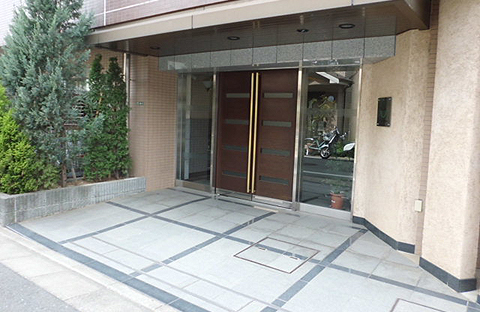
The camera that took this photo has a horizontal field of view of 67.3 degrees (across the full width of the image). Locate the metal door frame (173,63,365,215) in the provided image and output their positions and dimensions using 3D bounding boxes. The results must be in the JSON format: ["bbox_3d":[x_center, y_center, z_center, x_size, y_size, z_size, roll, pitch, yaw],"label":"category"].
[{"bbox_3d":[0.213,-0.357,5.979,3.500,2.183,0.140,6,7,35],"label":"metal door frame"}]

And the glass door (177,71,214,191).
[{"bbox_3d":[-0.818,-0.473,6.712,0.921,2.153,0.080,6,7,35],"label":"glass door"}]

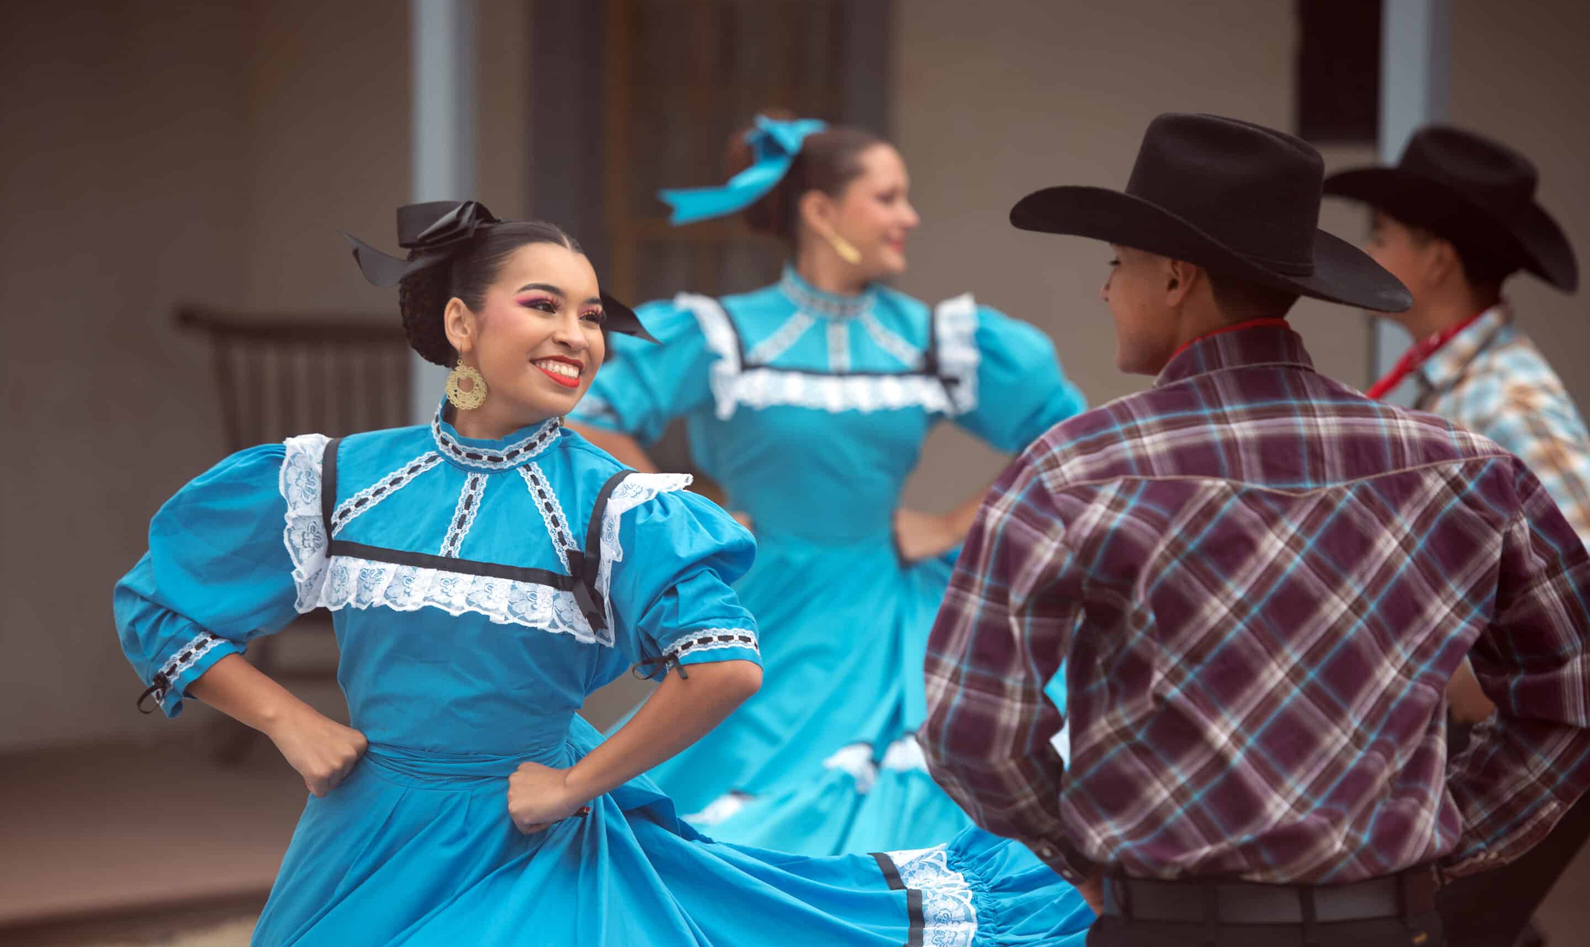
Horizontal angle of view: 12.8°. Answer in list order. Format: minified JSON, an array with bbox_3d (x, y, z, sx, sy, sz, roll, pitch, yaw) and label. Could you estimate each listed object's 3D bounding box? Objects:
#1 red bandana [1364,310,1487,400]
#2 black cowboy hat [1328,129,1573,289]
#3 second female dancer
[{"bbox_3d":[0.873,-0.161,9.800,0.210,0.160,0.160,1,4,21],"label":"red bandana"},{"bbox_3d":[0.928,-0.378,9.800,0.380,0.170,0.320,19,7,20],"label":"black cowboy hat"},{"bbox_3d":[0.067,0.285,10.800,1.030,1.670,0.820,0,4,-3],"label":"second female dancer"}]

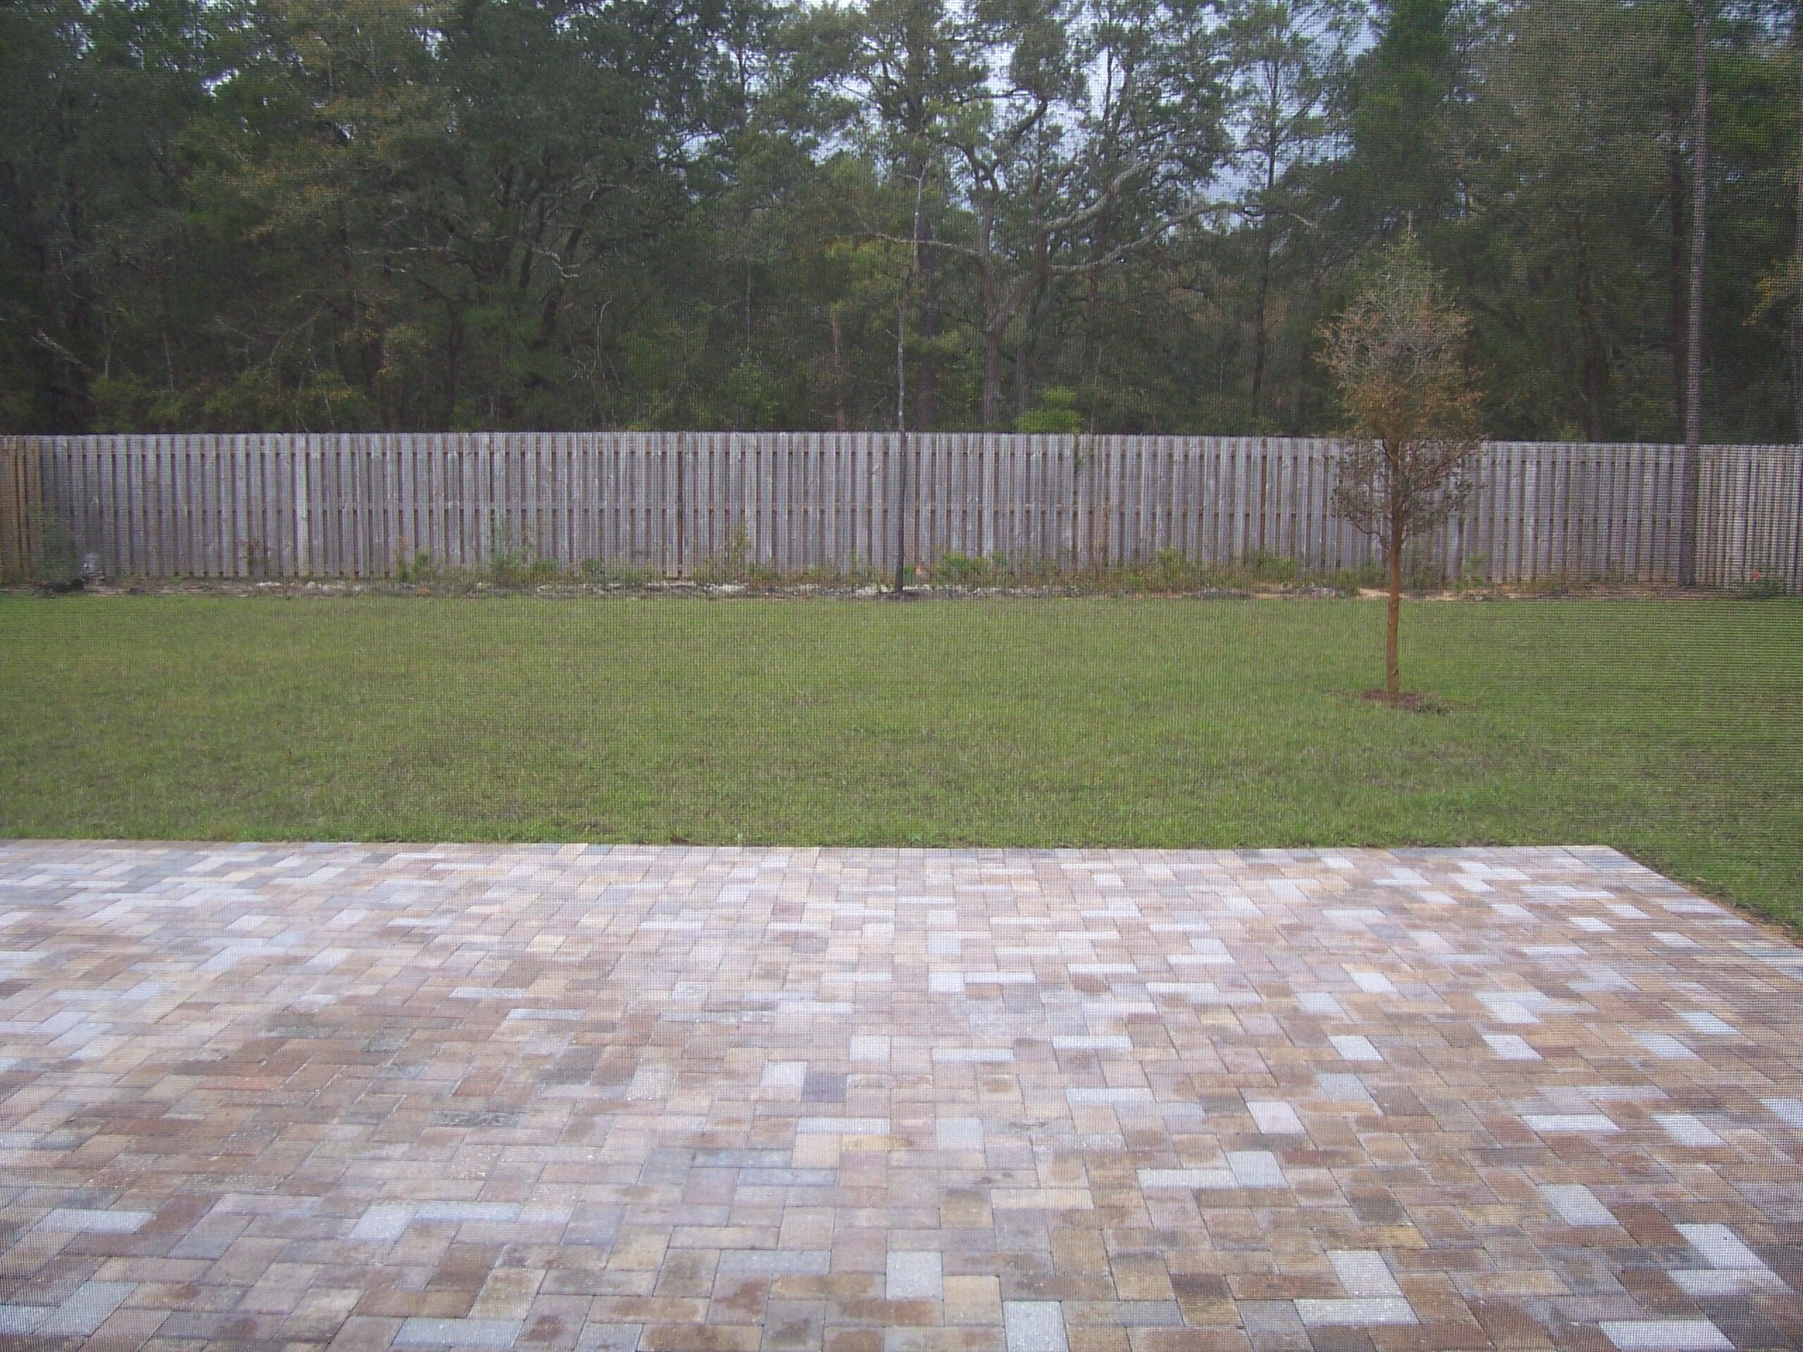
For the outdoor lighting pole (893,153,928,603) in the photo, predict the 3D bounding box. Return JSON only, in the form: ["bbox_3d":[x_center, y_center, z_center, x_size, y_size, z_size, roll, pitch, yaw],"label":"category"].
[{"bbox_3d":[0.104,-3.296,19.931,0.370,4.810,0.310,0,6,0],"label":"outdoor lighting pole"}]

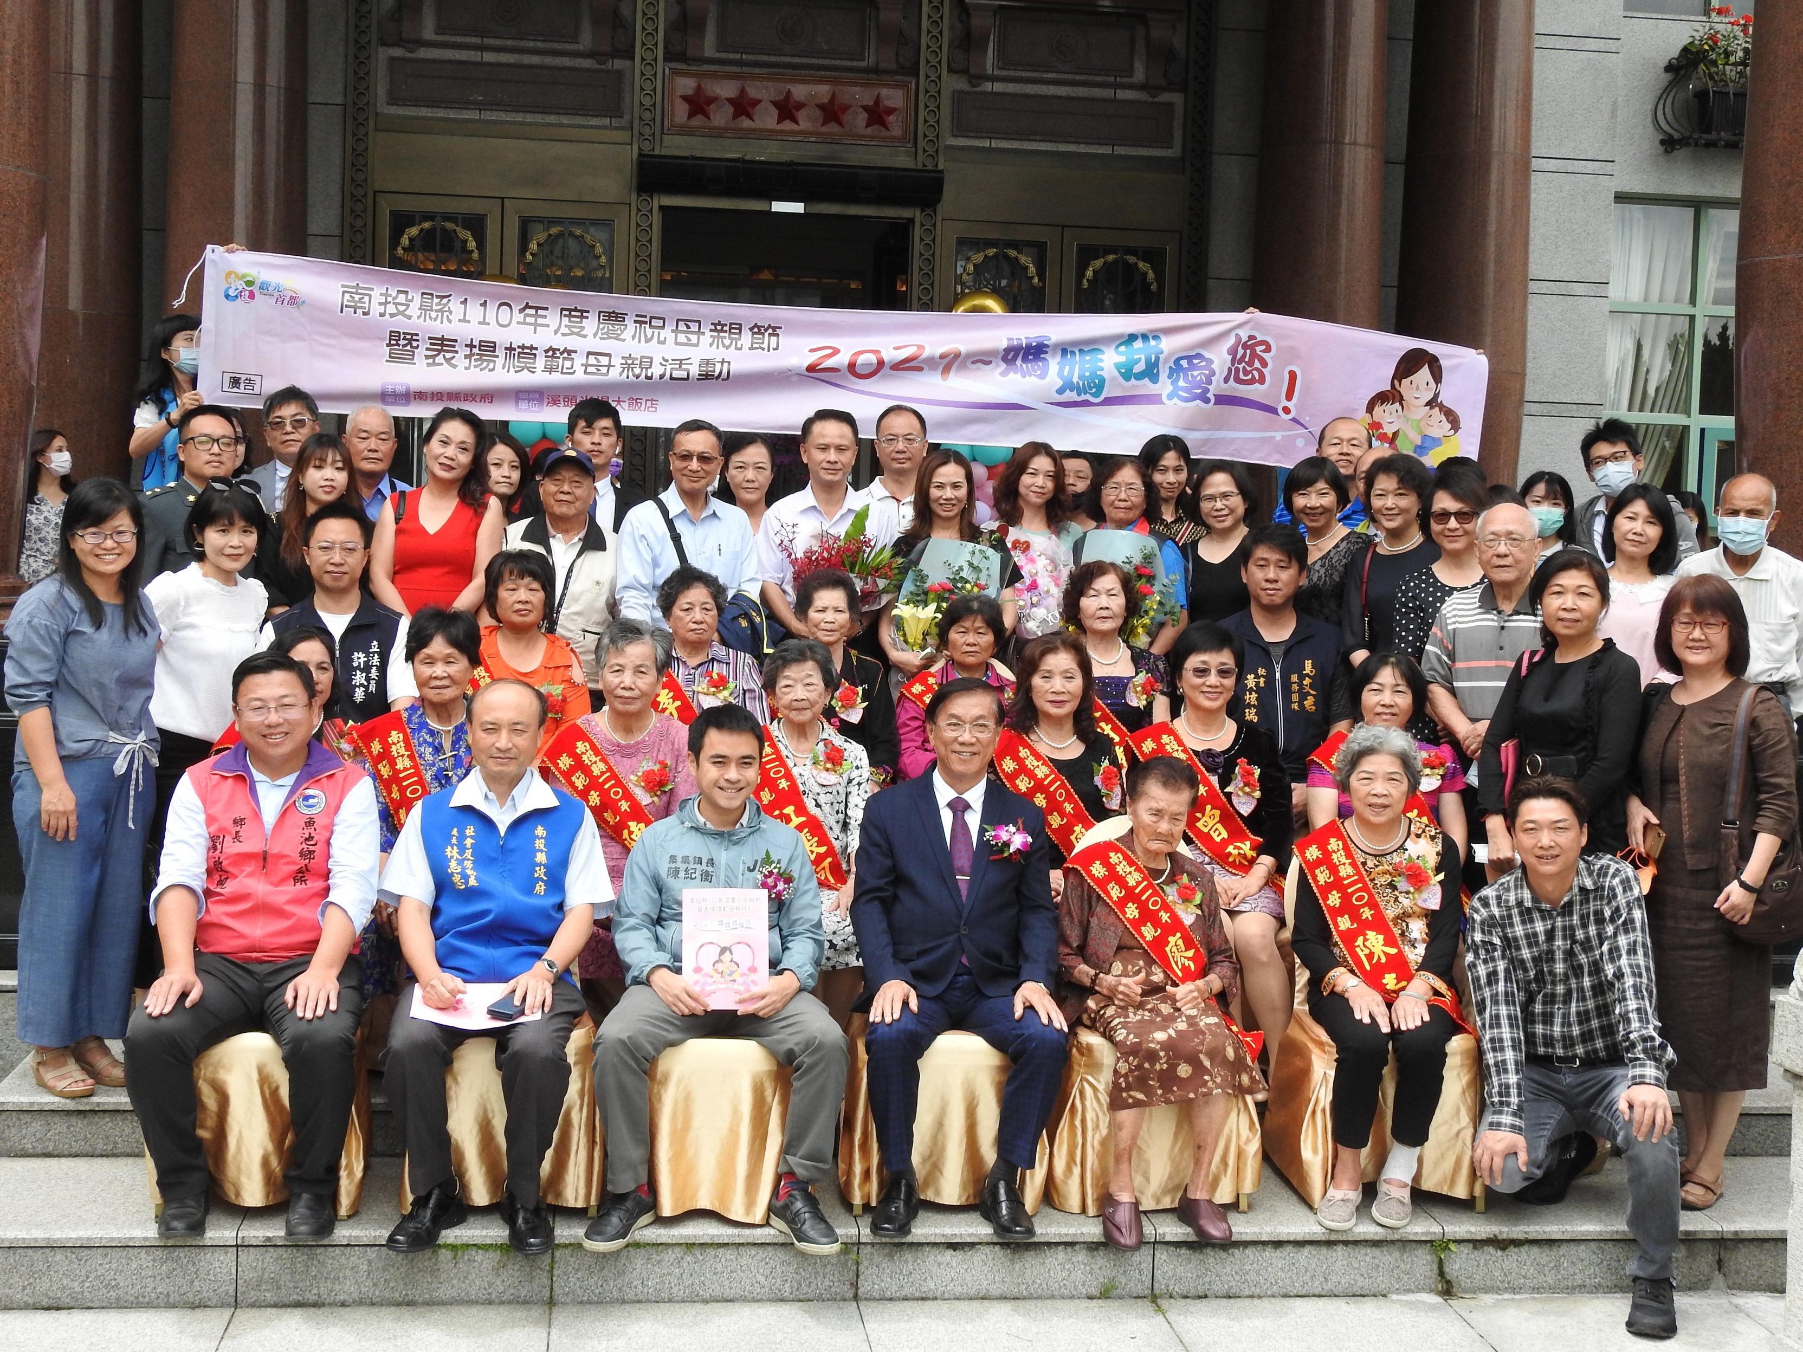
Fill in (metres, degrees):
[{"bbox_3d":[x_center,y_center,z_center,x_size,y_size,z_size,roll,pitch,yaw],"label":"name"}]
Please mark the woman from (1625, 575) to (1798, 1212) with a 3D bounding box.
[{"bbox_3d":[2.128,0.561,5.889,0.460,1.620,0.360,2,3,6],"label":"woman"}]

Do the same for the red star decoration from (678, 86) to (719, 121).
[{"bbox_3d":[-1.121,-3.165,12.380,0.220,0.215,0.050,1,3,-7],"label":"red star decoration"}]

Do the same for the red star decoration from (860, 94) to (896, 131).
[{"bbox_3d":[-0.145,-3.569,14.171,0.230,0.236,0.050,1,3,-7],"label":"red star decoration"}]

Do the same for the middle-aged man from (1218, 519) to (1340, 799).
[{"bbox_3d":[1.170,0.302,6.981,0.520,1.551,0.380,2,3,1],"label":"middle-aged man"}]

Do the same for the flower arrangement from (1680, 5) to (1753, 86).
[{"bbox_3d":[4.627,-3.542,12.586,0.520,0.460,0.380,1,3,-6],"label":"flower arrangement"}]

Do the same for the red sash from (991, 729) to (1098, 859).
[{"bbox_3d":[0.437,0.395,6.363,0.400,0.490,0.260,2,3,-3],"label":"red sash"}]

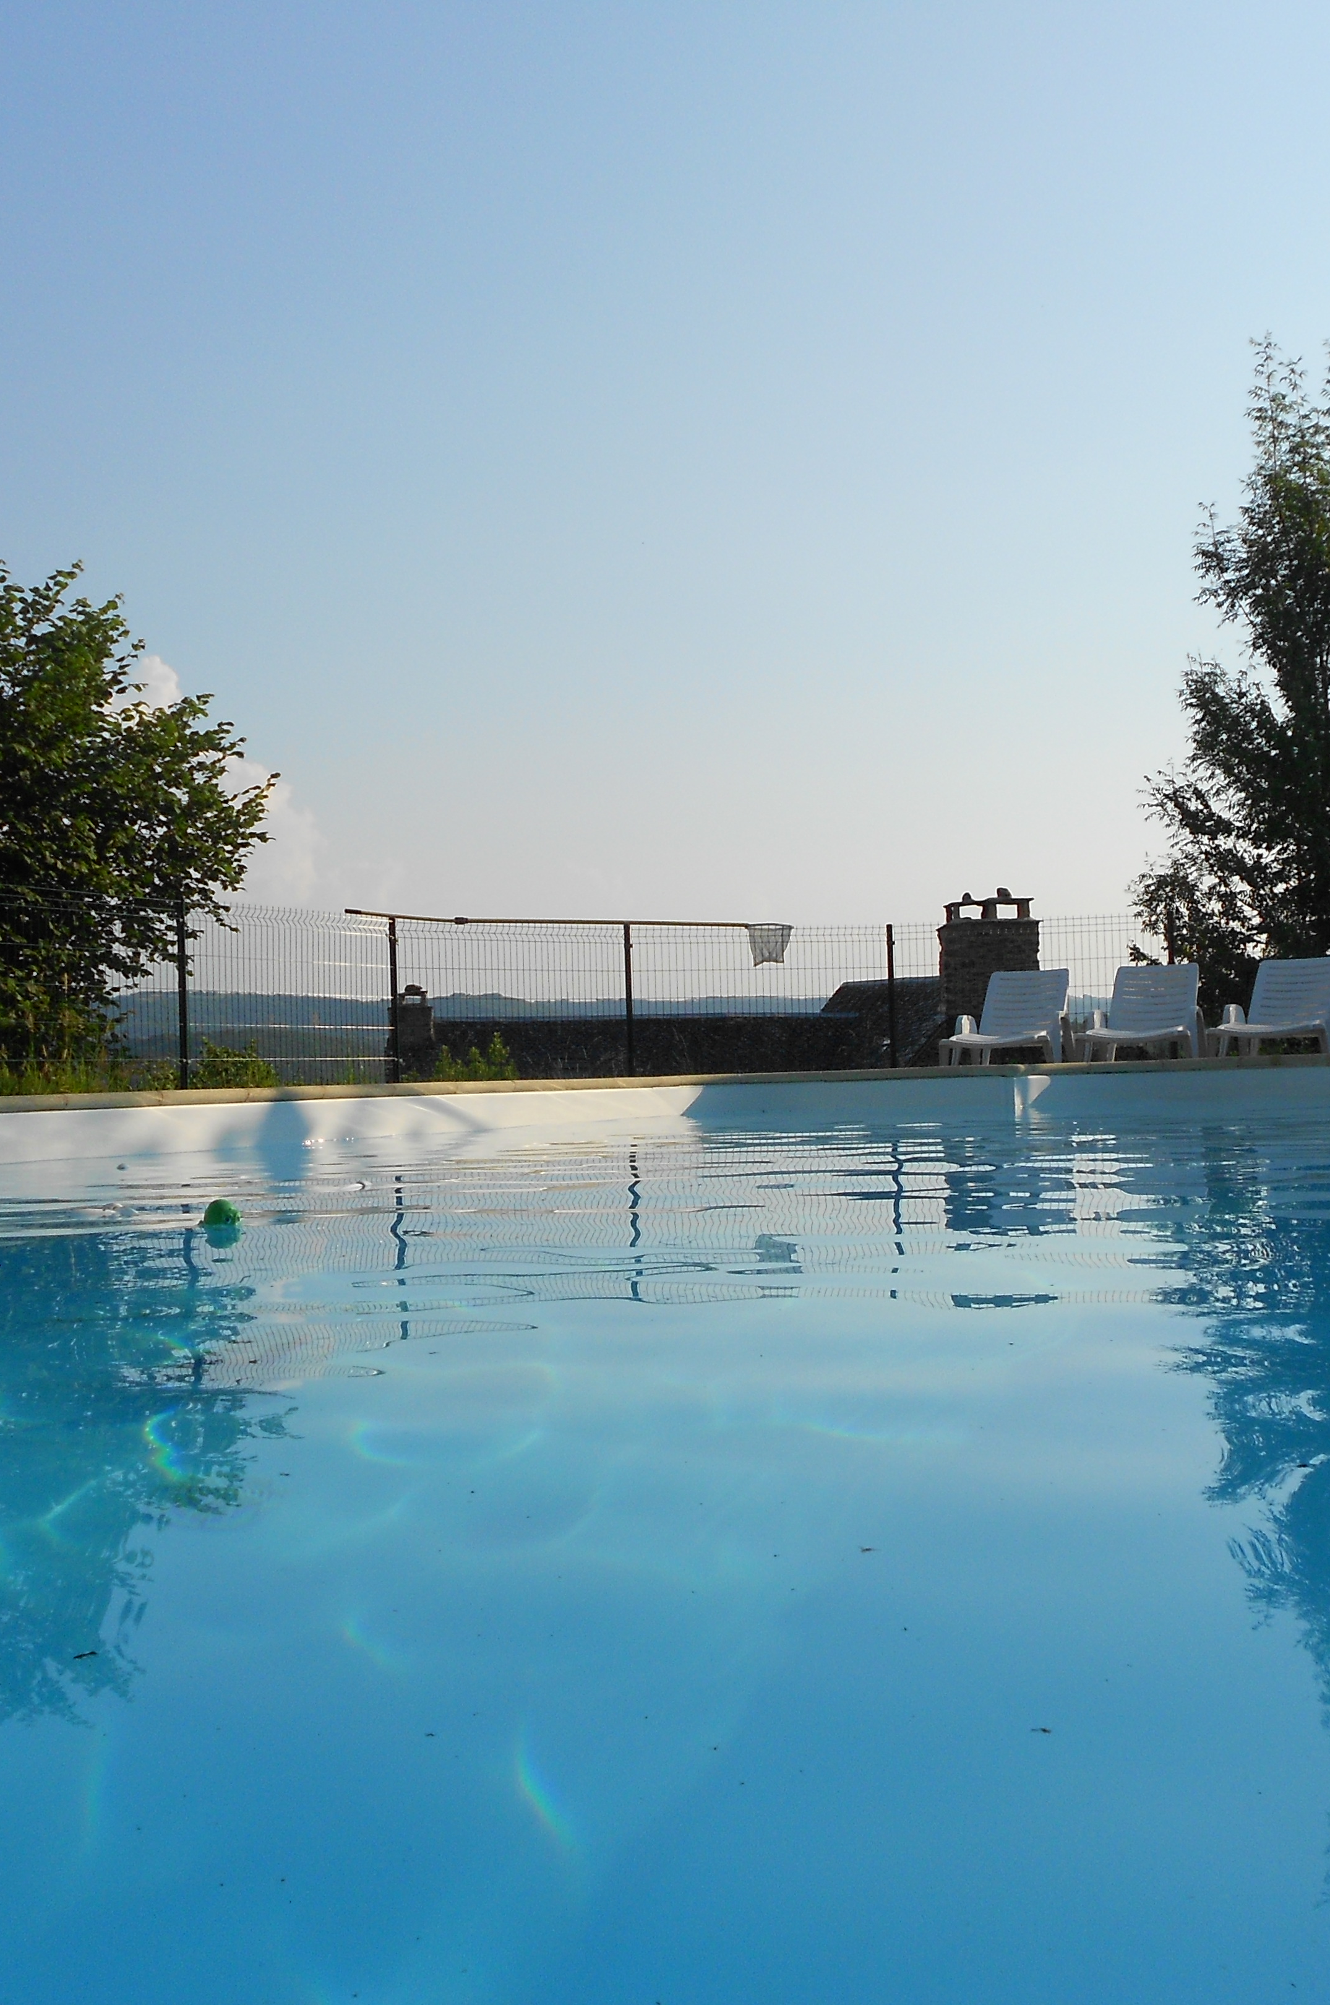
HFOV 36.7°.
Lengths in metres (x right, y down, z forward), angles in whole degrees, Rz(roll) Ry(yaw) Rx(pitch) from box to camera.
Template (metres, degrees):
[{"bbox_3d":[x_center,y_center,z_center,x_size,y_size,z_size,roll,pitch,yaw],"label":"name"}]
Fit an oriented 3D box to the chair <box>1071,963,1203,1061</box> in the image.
[{"bbox_3d":[3.130,0.110,12.990,0.700,0.760,1.700,-3,-2,20],"label":"chair"}]

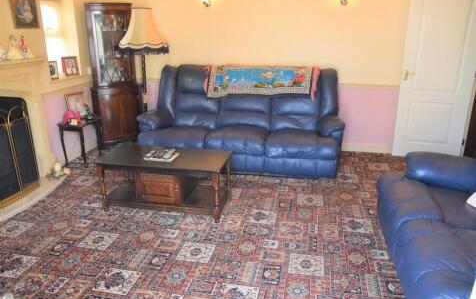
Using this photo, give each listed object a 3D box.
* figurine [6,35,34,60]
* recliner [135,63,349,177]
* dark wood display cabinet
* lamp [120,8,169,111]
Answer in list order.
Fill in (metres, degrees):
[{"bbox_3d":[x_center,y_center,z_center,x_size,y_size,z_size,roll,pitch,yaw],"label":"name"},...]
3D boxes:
[{"bbox_3d":[-1.906,-0.879,3.102,0.090,0.180,0.220,7,18,21],"label":"figurine"},{"bbox_3d":[0.043,-0.389,4.130,2.240,1.050,0.950,4,17,11],"label":"recliner"},{"bbox_3d":[-1.591,-0.936,4.679,0.650,1.770,0.460,-9,19,-27],"label":"dark wood display cabinet"},{"bbox_3d":[-1.144,-0.825,4.418,0.600,1.710,0.600,4,17,11],"label":"lamp"}]

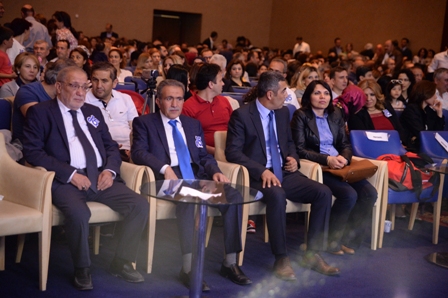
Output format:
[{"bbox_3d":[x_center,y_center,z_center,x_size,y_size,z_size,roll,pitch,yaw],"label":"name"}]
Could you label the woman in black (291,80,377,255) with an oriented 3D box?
[{"bbox_3d":[0.812,0.130,6.637,0.580,1.270,0.640,-1,9,-34],"label":"woman in black"}]

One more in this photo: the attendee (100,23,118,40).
[{"bbox_3d":[-3.042,-2.496,22.900,0.530,1.600,0.420,2,8,-15],"label":"attendee"}]

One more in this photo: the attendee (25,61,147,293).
[{"bbox_3d":[-0.887,0.151,5.464,0.690,1.320,0.680,-1,9,-32],"label":"attendee"}]

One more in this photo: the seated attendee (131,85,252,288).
[{"bbox_3d":[-0.194,0.189,5.752,0.660,1.260,0.910,-1,9,-34],"label":"seated attendee"}]

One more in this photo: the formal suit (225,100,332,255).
[{"bbox_3d":[0.366,0.172,6.263,0.640,0.970,0.670,-1,9,-34],"label":"formal suit"}]

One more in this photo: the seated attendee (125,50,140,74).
[{"bbox_3d":[-1.383,-0.881,13.214,0.500,1.220,0.720,-1,9,-30],"label":"seated attendee"}]

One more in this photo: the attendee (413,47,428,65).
[{"bbox_3d":[4.798,-1.724,21.420,0.500,1.500,0.420,3,8,-5],"label":"attendee"}]

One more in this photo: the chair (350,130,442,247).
[{"bbox_3d":[1.368,0.308,7.126,0.660,0.860,0.610,-1,9,-34],"label":"chair"}]

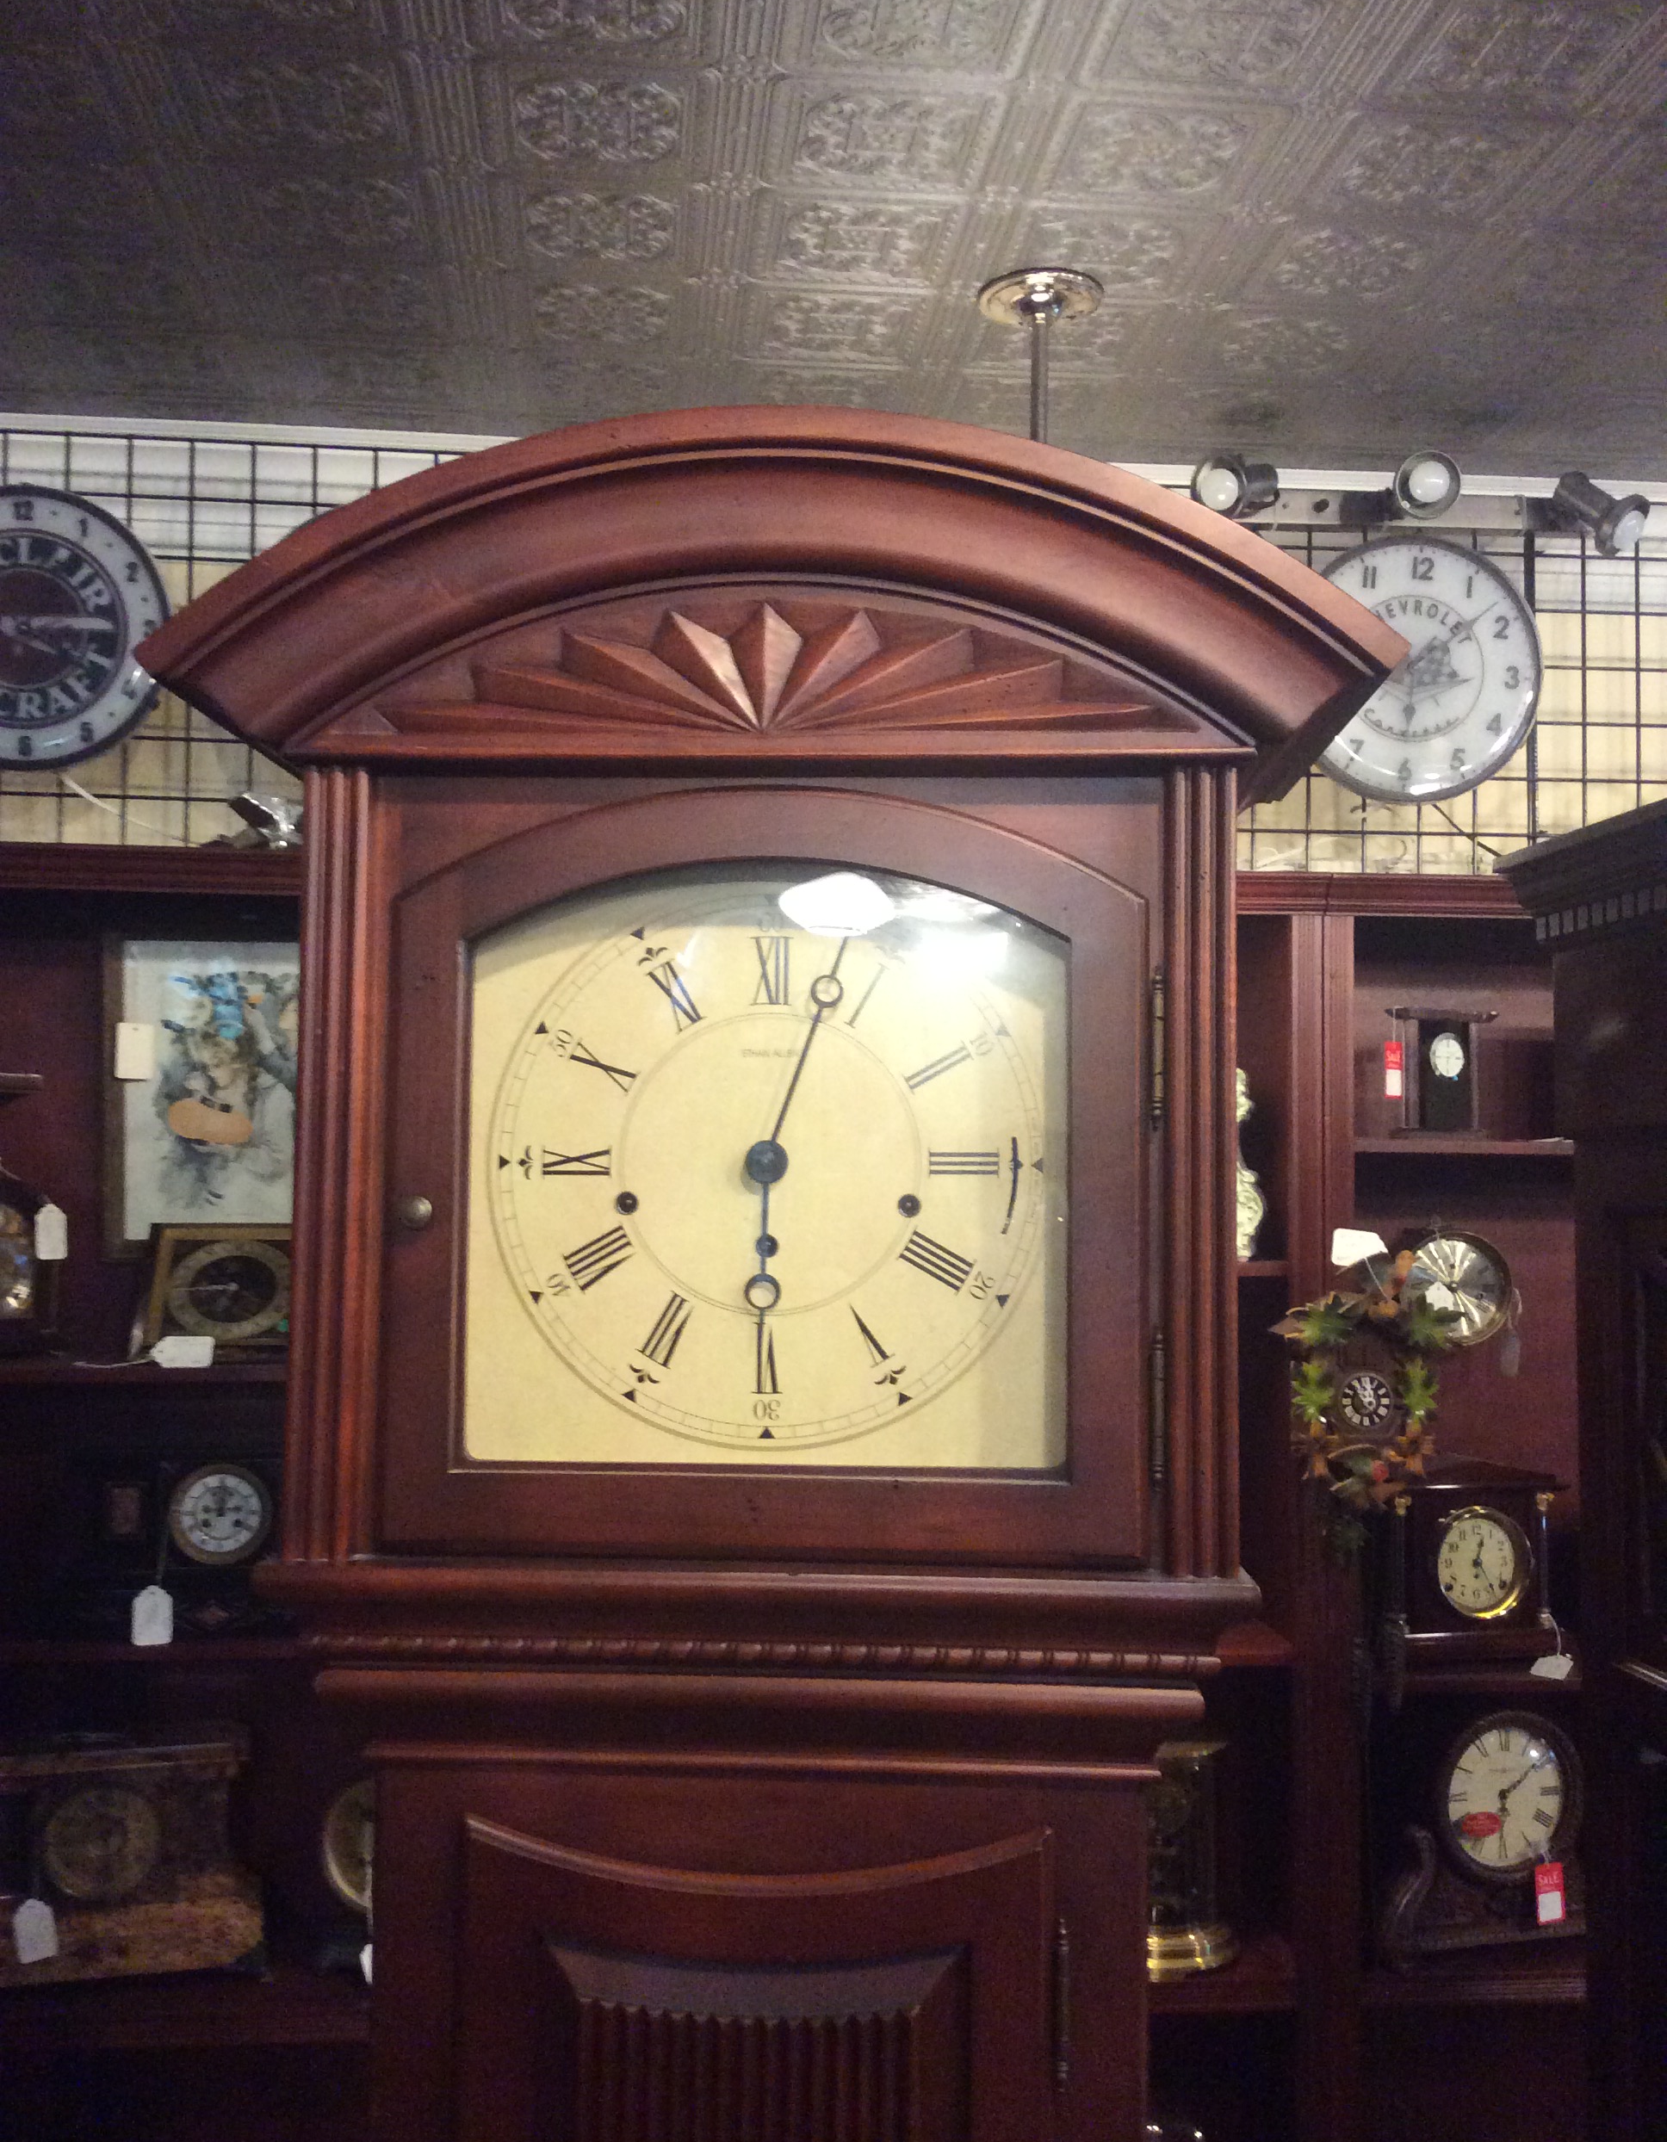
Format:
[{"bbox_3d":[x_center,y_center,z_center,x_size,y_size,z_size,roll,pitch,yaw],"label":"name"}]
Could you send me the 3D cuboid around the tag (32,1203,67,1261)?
[{"bbox_3d":[-0.885,0.183,2.330,0.039,0.065,0.004,1,-5,-14],"label":"tag"}]

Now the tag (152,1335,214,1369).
[{"bbox_3d":[-0.719,0.311,2.280,0.071,0.038,0.004,1,-28,-9],"label":"tag"}]

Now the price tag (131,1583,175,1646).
[{"bbox_3d":[-0.756,0.606,2.290,0.044,0.067,0.004,1,-9,-11],"label":"price tag"}]

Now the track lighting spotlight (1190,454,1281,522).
[{"bbox_3d":[0.521,-0.756,2.660,0.122,0.085,0.085,-21,12,-42],"label":"track lighting spotlight"}]

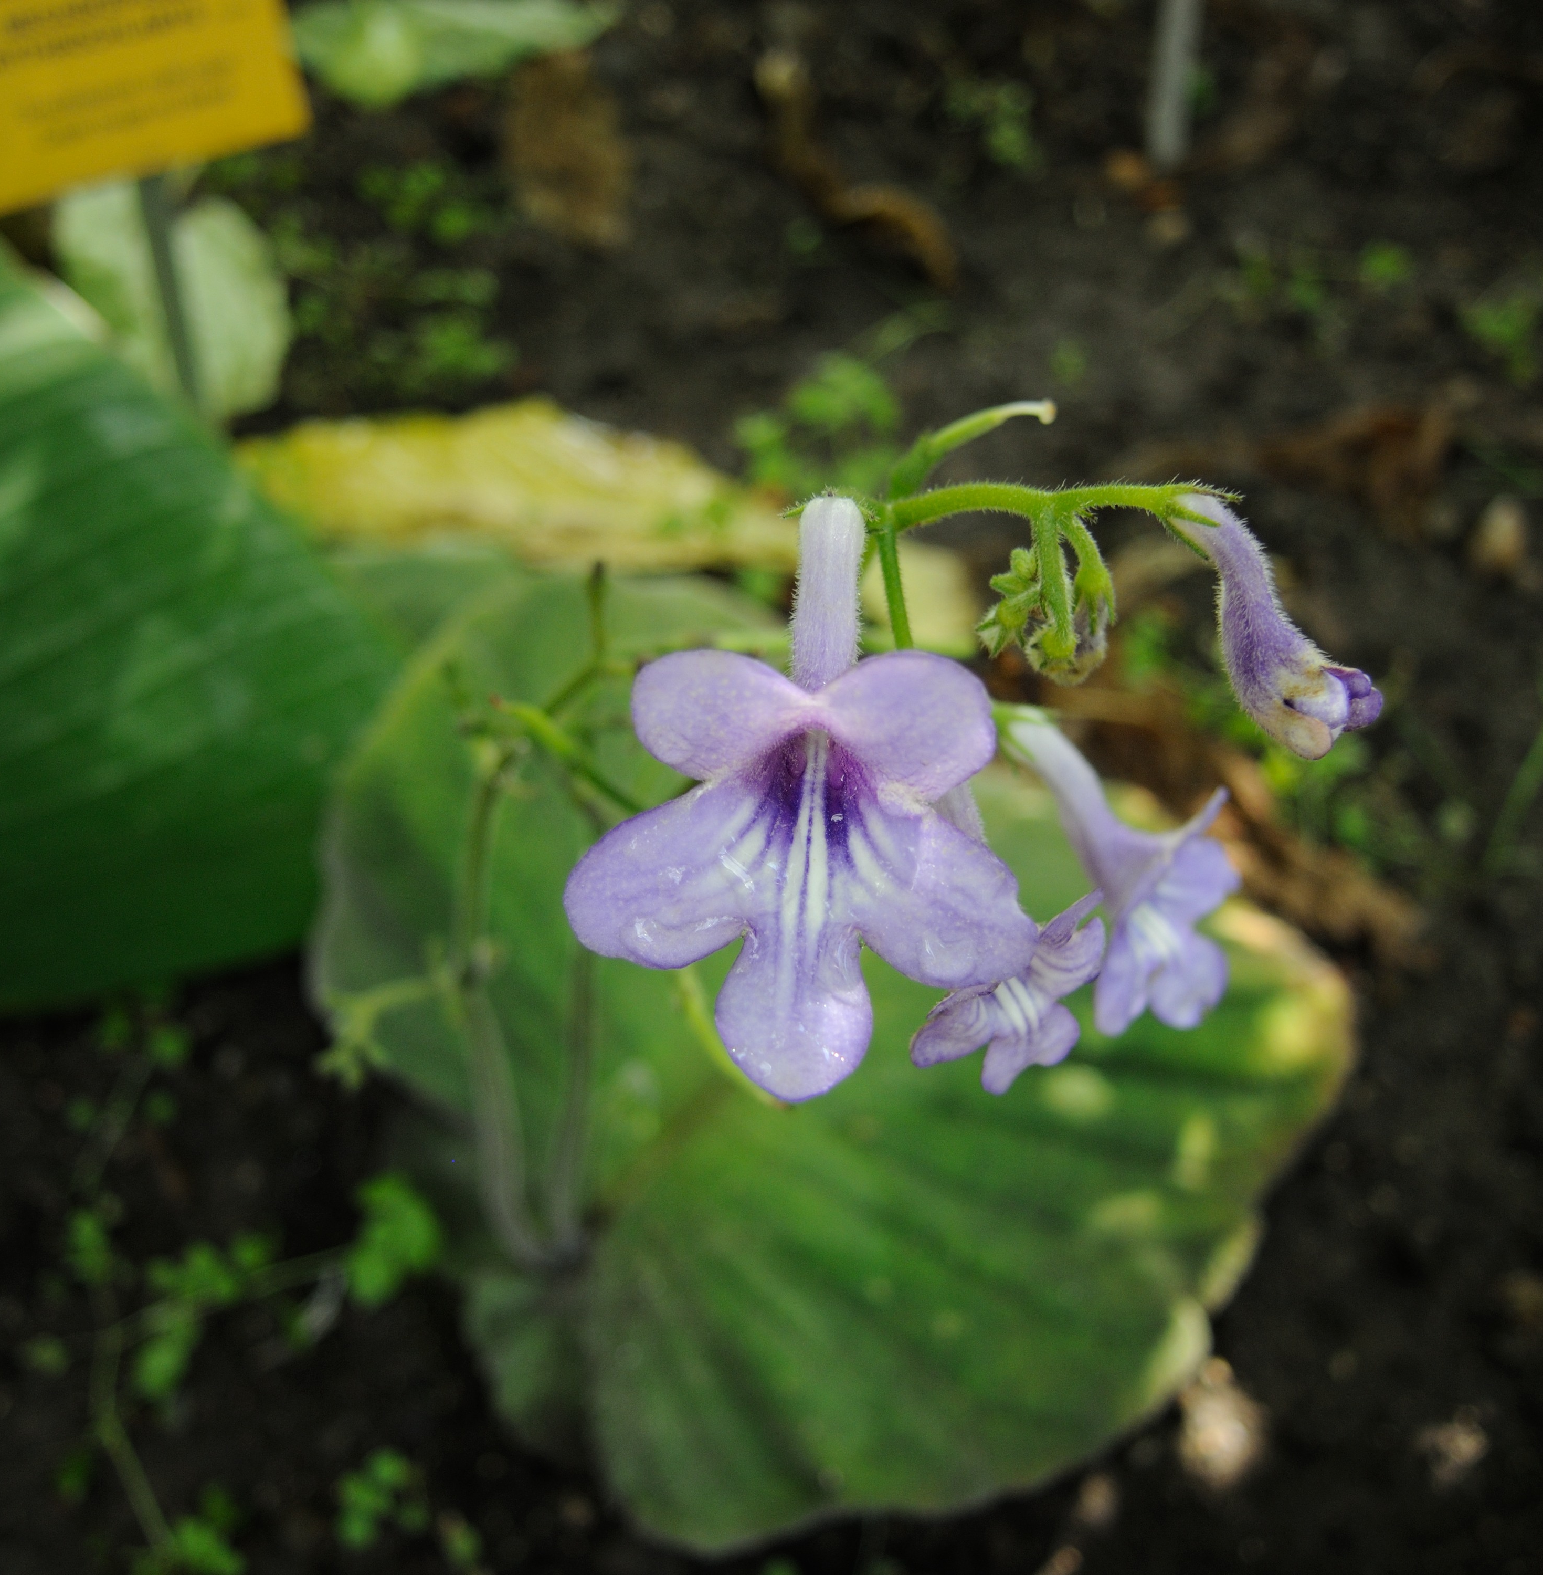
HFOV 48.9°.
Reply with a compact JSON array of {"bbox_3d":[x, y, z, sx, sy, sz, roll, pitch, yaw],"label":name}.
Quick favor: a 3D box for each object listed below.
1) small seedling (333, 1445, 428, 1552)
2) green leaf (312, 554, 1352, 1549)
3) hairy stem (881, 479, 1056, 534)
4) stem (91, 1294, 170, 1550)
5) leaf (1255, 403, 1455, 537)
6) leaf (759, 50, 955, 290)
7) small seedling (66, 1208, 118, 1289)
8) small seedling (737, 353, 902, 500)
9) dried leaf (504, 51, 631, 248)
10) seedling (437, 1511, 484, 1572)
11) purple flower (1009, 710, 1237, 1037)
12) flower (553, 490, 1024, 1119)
[{"bbox_3d":[-0.063,0.115,0.275,0.015,0.011,0.015,0,44,0],"label":"small seedling"},{"bbox_3d":[0.006,0.024,0.280,0.170,0.045,0.155,28,47,29],"label":"green leaf"},{"bbox_3d":[0.016,-0.023,0.140,0.014,0.004,0.003,0,40,0],"label":"hairy stem"},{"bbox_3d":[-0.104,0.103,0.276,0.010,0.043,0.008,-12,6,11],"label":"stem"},{"bbox_3d":[0.165,-0.090,0.480,0.056,0.018,0.045,0,44,0],"label":"leaf"},{"bbox_3d":[0.030,-0.218,0.600,0.045,0.030,0.180,-10,41,-12],"label":"leaf"},{"bbox_3d":[-0.105,0.071,0.262,0.008,0.008,0.011,0,40,0],"label":"small seedling"},{"bbox_3d":[0.013,-0.102,0.480,0.045,0.028,0.038,0,44,0],"label":"small seedling"},{"bbox_3d":[-0.072,-0.224,0.600,0.048,0.025,0.140,0,40,0],"label":"dried leaf"},{"bbox_3d":[-0.050,0.121,0.273,0.008,0.006,0.009,0,44,0],"label":"seedling"},{"bbox_3d":[0.034,0.009,0.162,0.025,0.028,0.023,28,47,29],"label":"purple flower"},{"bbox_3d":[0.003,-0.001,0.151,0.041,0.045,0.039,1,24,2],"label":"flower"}]

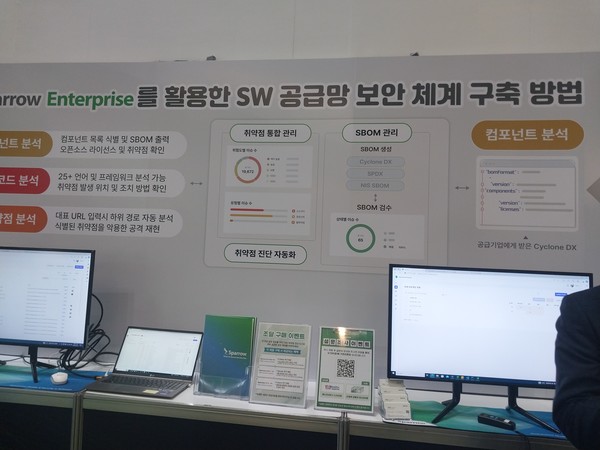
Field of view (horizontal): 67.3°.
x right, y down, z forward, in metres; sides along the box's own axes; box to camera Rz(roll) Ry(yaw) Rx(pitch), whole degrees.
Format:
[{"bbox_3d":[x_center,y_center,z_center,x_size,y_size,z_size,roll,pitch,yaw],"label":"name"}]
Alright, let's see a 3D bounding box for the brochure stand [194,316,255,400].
[{"bbox_3d":[-0.289,0.518,1.794,0.226,0.302,0.120,2,-3,9],"label":"brochure stand"}]

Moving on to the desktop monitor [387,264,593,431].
[{"bbox_3d":[0.687,0.429,1.653,0.718,0.535,0.215,2,-3,7],"label":"desktop monitor"}]

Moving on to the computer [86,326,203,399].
[{"bbox_3d":[-0.624,0.559,1.859,0.357,0.200,0.305,2,-3,8],"label":"computer"}]

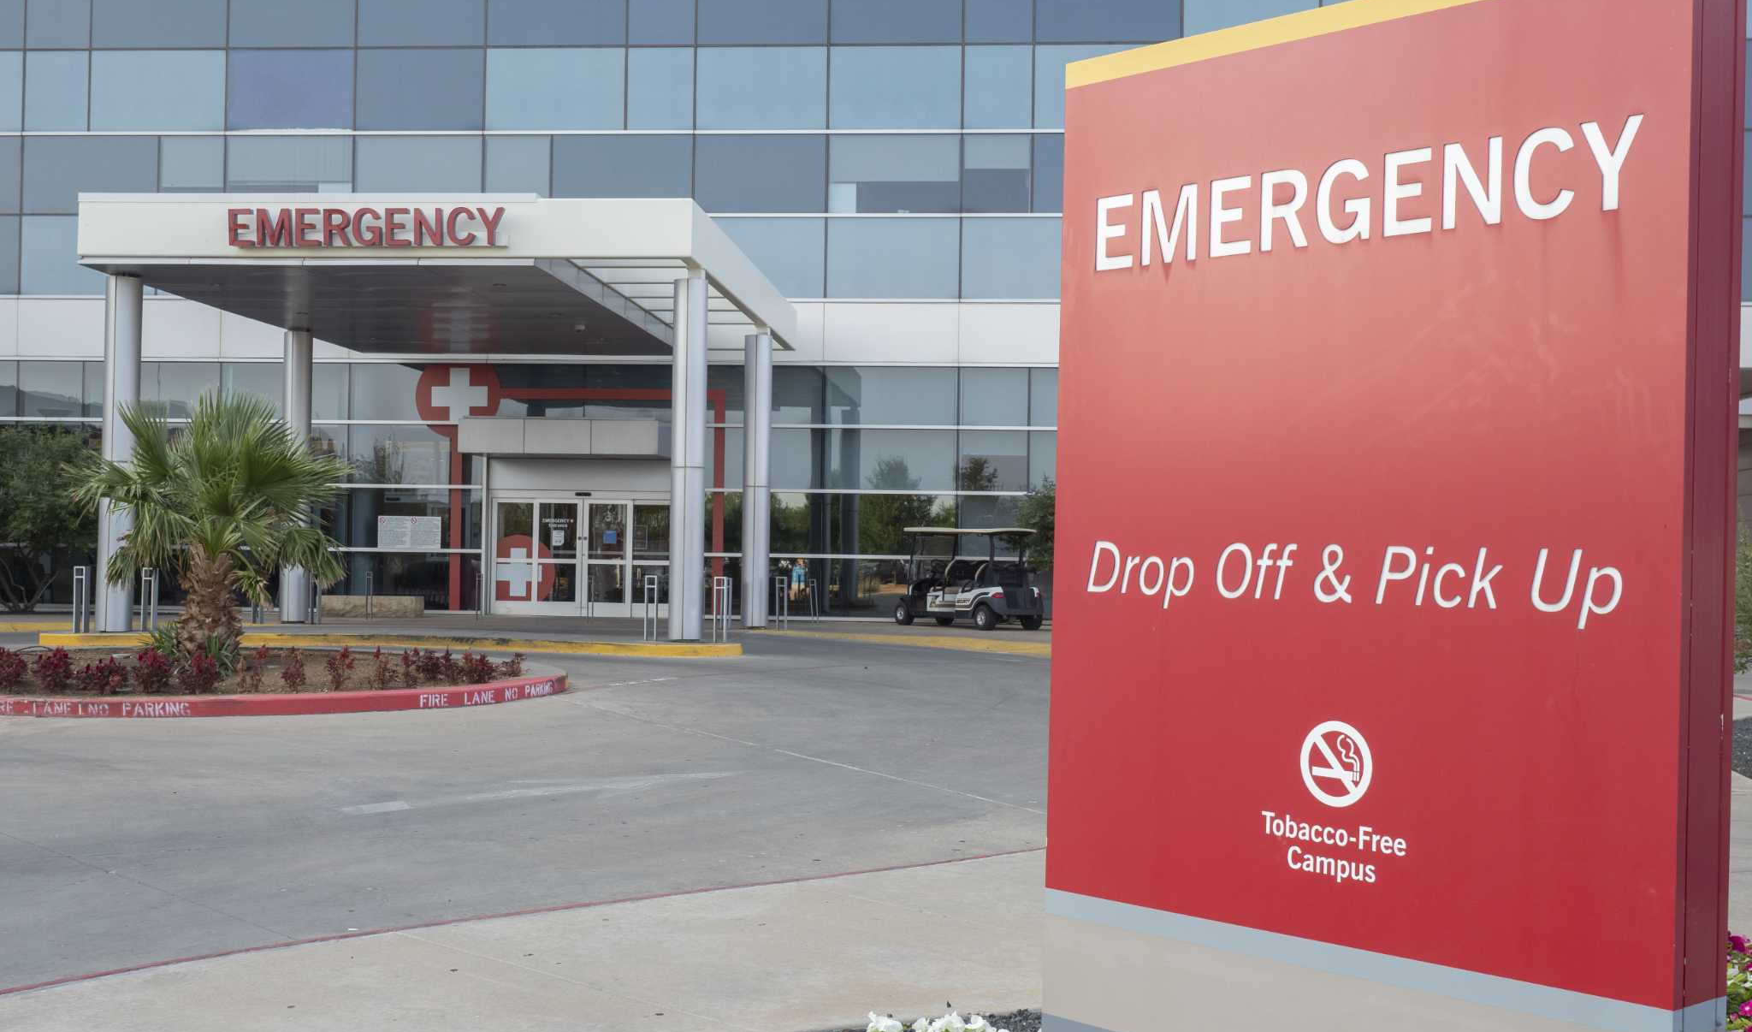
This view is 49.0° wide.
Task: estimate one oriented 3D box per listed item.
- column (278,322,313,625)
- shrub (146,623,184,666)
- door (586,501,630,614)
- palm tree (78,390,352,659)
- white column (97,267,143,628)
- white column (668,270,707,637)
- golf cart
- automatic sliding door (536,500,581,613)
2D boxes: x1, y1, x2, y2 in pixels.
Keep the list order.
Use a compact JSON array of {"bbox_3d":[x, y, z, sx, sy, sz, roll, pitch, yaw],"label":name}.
[{"bbox_3d":[-10.011,-0.709,33.200,0.470,5.120,0.470,1,-1,4],"label":"column"},{"bbox_3d":[-6.901,1.258,18.700,0.460,0.430,0.440,1,-1,0],"label":"shrub"},{"bbox_3d":[-5.052,0.797,36.365,0.880,2.160,0.070,1,-1,4],"label":"door"},{"bbox_3d":[-6.544,0.108,18.900,2.720,2.660,2.600,1,-1,0],"label":"palm tree"},{"bbox_3d":[-10.577,-0.890,26.900,0.470,5.030,0.470,1,-1,4],"label":"white column"},{"bbox_3d":[-2.574,-0.830,26.500,0.460,5.080,0.460,1,-1,4],"label":"white column"},{"bbox_3d":[1.597,1.085,33.500,1.200,1.750,2.900,2,-1,-33],"label":"golf cart"},{"bbox_3d":[-6.017,0.786,36.440,0.860,2.160,0.070,1,-1,4],"label":"automatic sliding door"}]

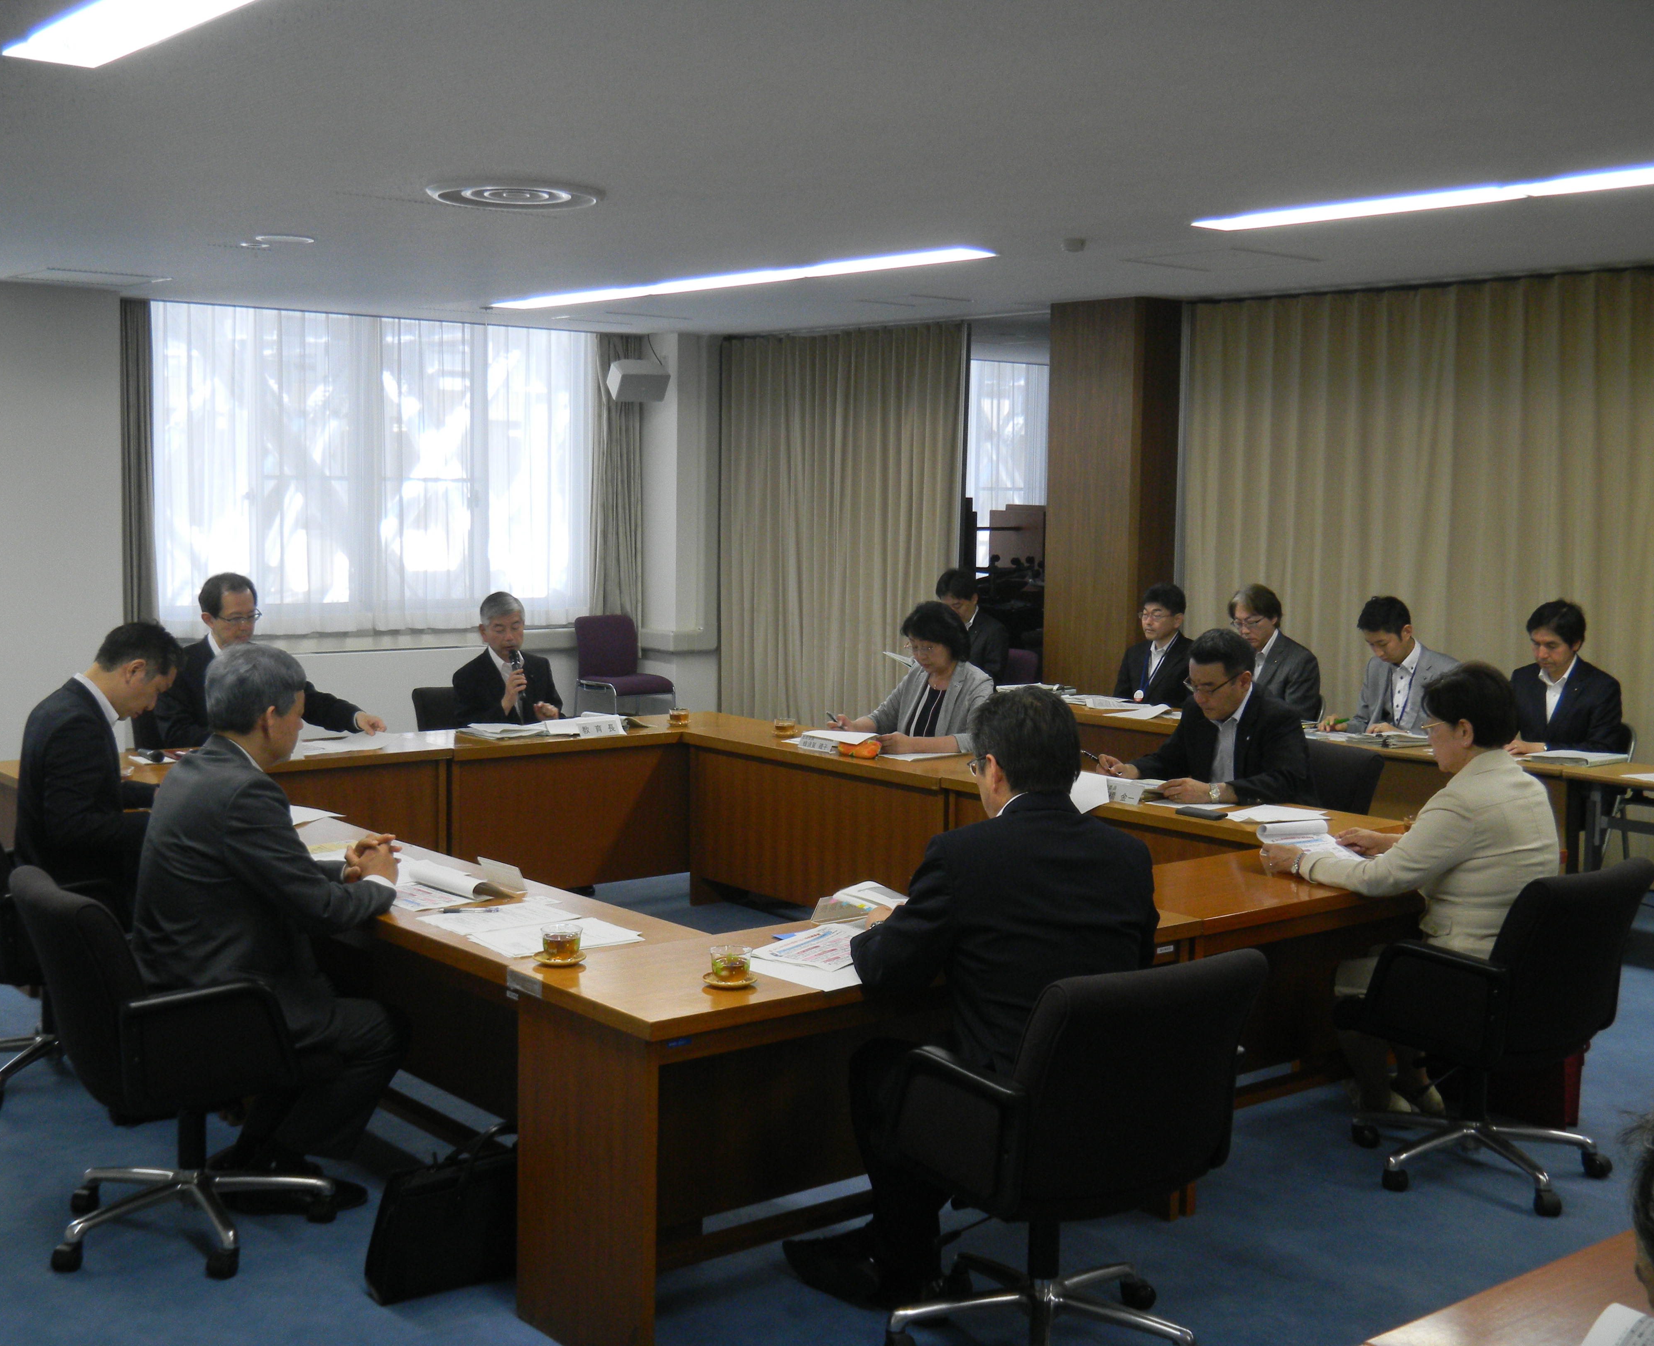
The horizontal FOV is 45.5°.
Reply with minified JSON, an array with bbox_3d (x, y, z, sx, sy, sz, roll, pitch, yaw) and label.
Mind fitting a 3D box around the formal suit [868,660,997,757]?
[{"bbox_3d":[0.439,0.235,7.830,0.520,0.600,0.460,6,7,41],"label":"formal suit"}]

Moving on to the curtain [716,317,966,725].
[{"bbox_3d":[0.096,-0.870,13.066,0.180,2.730,2.500,-3,7,-40],"label":"curtain"}]

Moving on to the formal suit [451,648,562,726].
[{"bbox_3d":[-1.323,0.177,8.285,0.540,0.580,0.440,-3,7,-38],"label":"formal suit"}]

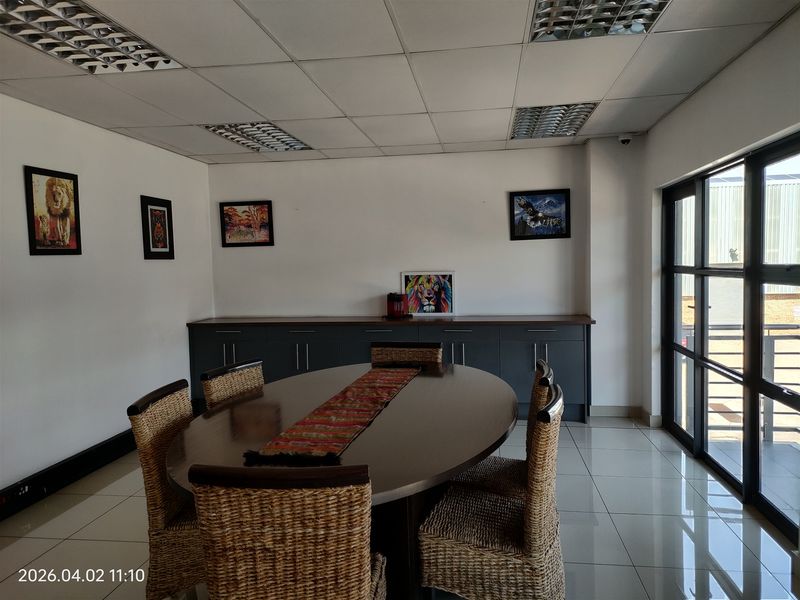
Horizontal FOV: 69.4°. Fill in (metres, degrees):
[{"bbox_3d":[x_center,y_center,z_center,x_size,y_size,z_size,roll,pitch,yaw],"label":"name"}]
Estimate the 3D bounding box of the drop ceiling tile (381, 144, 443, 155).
[{"bbox_3d":[0.124,-1.461,5.612,0.597,0.018,0.433,-1,4,9],"label":"drop ceiling tile"}]

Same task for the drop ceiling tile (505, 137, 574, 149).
[{"bbox_3d":[1.310,-1.480,5.442,0.595,0.015,0.424,-1,4,9],"label":"drop ceiling tile"}]

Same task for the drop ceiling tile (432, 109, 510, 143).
[{"bbox_3d":[0.596,-1.412,4.715,0.597,0.018,1.197,-1,4,9],"label":"drop ceiling tile"}]

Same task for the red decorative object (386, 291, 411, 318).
[{"bbox_3d":[-0.013,0.060,5.718,0.220,0.250,0.200,-1,4,8],"label":"red decorative object"}]

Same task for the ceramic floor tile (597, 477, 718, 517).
[{"bbox_3d":[1.587,1.250,3.688,0.597,0.010,0.597,-1,4,9],"label":"ceramic floor tile"}]

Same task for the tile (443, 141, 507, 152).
[{"bbox_3d":[0.717,-1.468,5.521,0.597,0.018,0.433,-1,4,9],"label":"tile"}]

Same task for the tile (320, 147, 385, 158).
[{"bbox_3d":[-0.469,-1.454,5.702,0.597,0.018,0.433,-1,4,9],"label":"tile"}]

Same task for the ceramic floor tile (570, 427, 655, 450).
[{"bbox_3d":[1.766,1.168,4.872,0.597,0.010,0.597,-1,4,9],"label":"ceramic floor tile"}]

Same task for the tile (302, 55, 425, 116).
[{"bbox_3d":[-0.176,-1.327,3.635,0.595,0.015,1.195,-1,4,9],"label":"tile"}]

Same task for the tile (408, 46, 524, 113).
[{"bbox_3d":[0.417,-1.331,3.531,0.597,0.018,1.197,-1,4,9],"label":"tile"}]

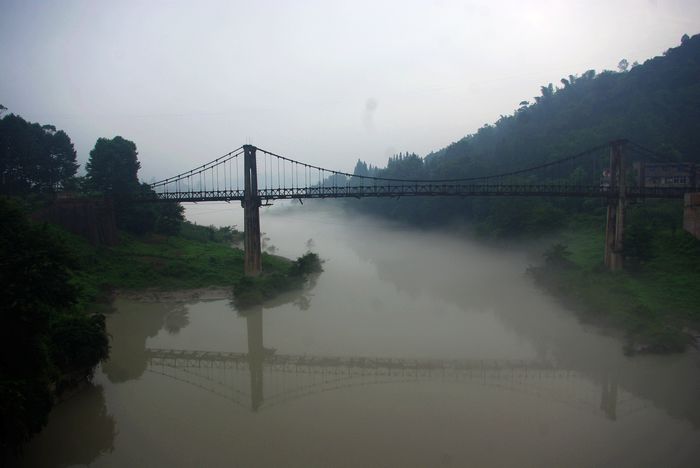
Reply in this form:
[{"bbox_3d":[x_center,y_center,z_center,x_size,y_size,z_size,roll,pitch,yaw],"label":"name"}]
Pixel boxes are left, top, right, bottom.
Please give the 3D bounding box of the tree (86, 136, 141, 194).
[{"bbox_3d":[-67.520,-18.843,150.000,15.000,18.000,14.000,-1,4,0],"label":"tree"}]

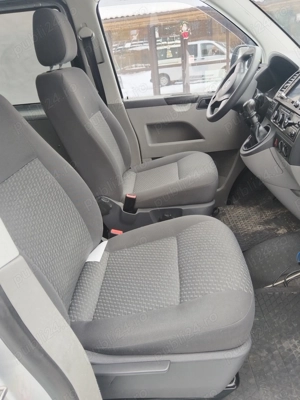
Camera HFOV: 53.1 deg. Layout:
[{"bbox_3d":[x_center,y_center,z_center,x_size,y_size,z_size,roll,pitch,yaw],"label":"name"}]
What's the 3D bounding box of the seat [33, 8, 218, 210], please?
[{"bbox_3d":[-0.061,-0.479,1.562,0.823,0.917,0.520,-3,26,5],"label":"seat"}]

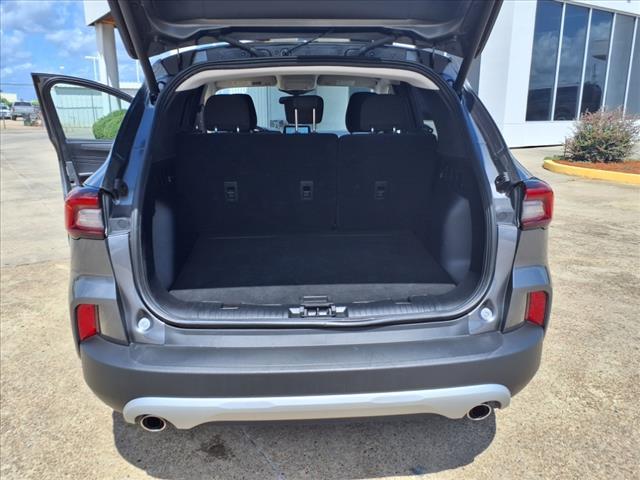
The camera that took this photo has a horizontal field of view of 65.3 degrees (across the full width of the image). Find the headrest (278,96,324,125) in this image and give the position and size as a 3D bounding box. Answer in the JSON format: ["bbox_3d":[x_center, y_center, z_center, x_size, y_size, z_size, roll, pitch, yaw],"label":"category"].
[{"bbox_3d":[-0.077,-0.649,2.497,0.200,0.145,0.110,-1,15,-3],"label":"headrest"}]

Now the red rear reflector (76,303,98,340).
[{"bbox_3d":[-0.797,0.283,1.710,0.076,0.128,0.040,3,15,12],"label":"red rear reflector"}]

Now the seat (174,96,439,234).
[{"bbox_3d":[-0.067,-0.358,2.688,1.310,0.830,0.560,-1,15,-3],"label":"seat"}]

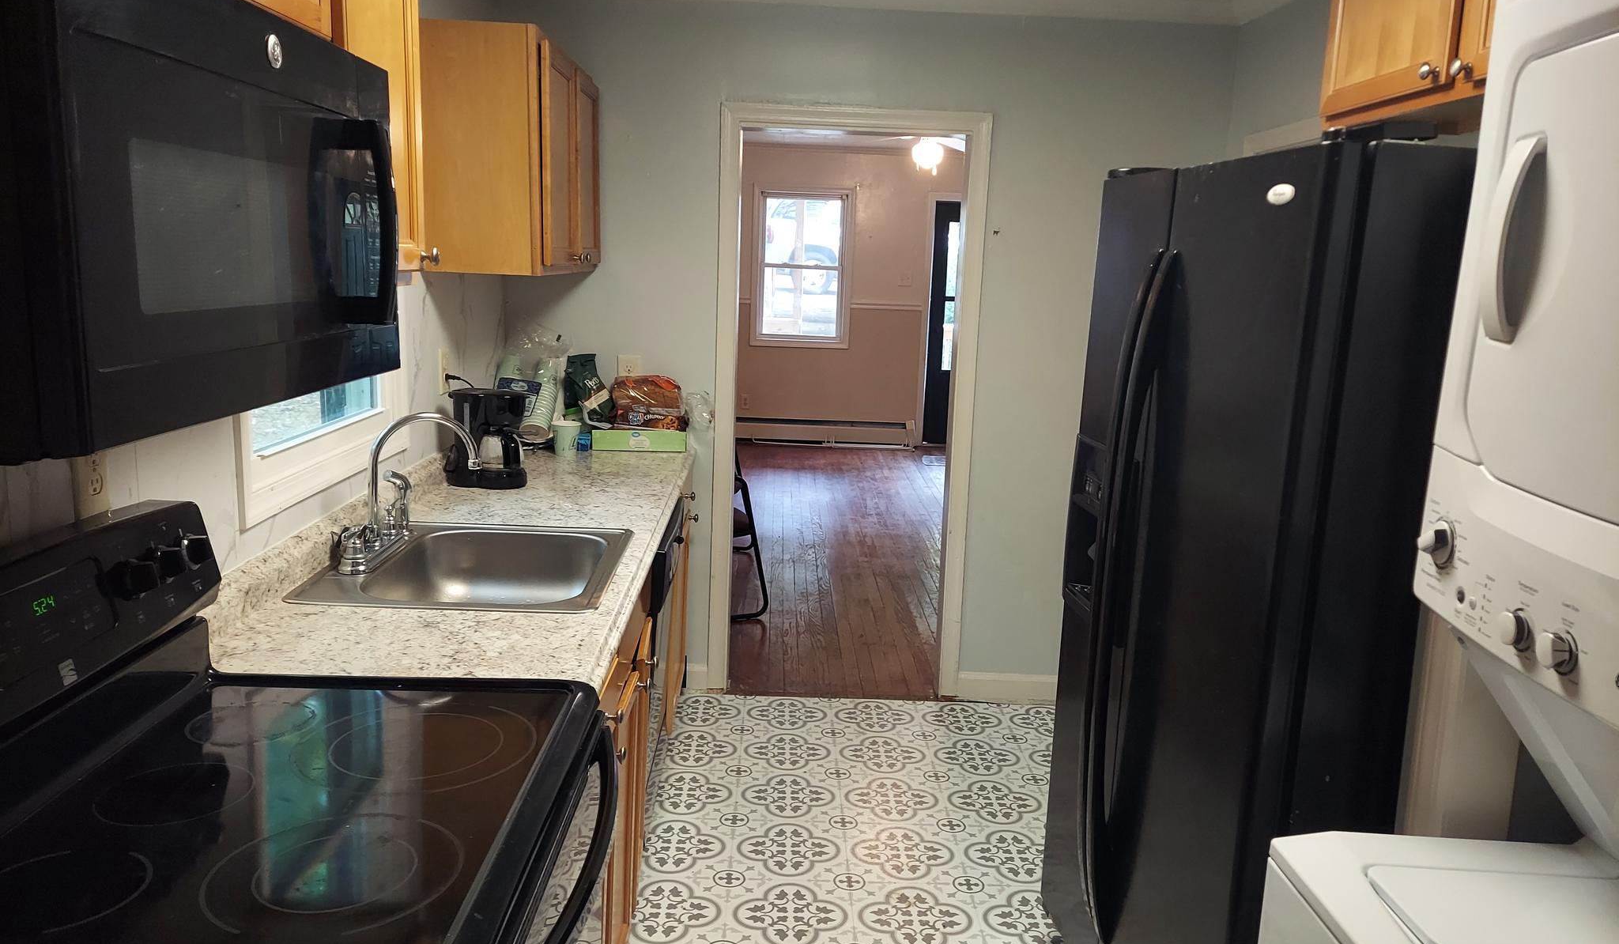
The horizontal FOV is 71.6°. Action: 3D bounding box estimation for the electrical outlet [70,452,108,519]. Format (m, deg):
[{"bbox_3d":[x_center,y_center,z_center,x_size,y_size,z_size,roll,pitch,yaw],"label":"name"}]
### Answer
[{"bbox_3d":[-0.982,-0.001,1.533,0.010,0.116,0.071,2,11,-2],"label":"electrical outlet"}]

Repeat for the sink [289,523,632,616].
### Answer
[{"bbox_3d":[-0.679,0.268,2.345,0.555,0.170,0.630,2,11,-2],"label":"sink"}]

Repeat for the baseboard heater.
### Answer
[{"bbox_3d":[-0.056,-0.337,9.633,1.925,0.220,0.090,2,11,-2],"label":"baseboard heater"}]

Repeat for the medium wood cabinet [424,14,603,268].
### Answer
[{"bbox_3d":[-0.841,-0.895,3.284,0.325,0.615,0.900,2,11,-2],"label":"medium wood cabinet"}]

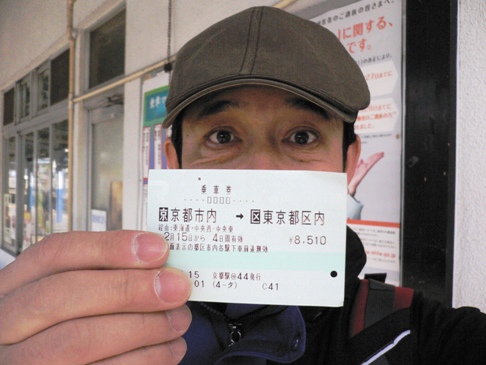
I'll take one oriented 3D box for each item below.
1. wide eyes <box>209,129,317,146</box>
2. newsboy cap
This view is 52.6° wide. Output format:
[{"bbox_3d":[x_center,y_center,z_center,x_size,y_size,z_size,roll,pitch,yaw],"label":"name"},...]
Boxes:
[{"bbox_3d":[0.016,-0.036,0.390,0.089,0.015,0.020,0,0,2],"label":"wide eyes"},{"bbox_3d":[0.021,-0.106,0.458,0.190,0.128,0.250,1,-4,5],"label":"newsboy cap"}]

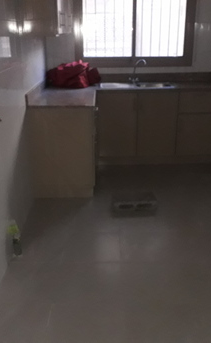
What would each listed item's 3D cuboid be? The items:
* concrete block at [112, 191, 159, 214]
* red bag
[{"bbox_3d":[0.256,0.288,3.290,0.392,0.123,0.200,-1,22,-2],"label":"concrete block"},{"bbox_3d":[-0.371,-1.148,4.206,0.610,0.285,0.340,0,21,0],"label":"red bag"}]

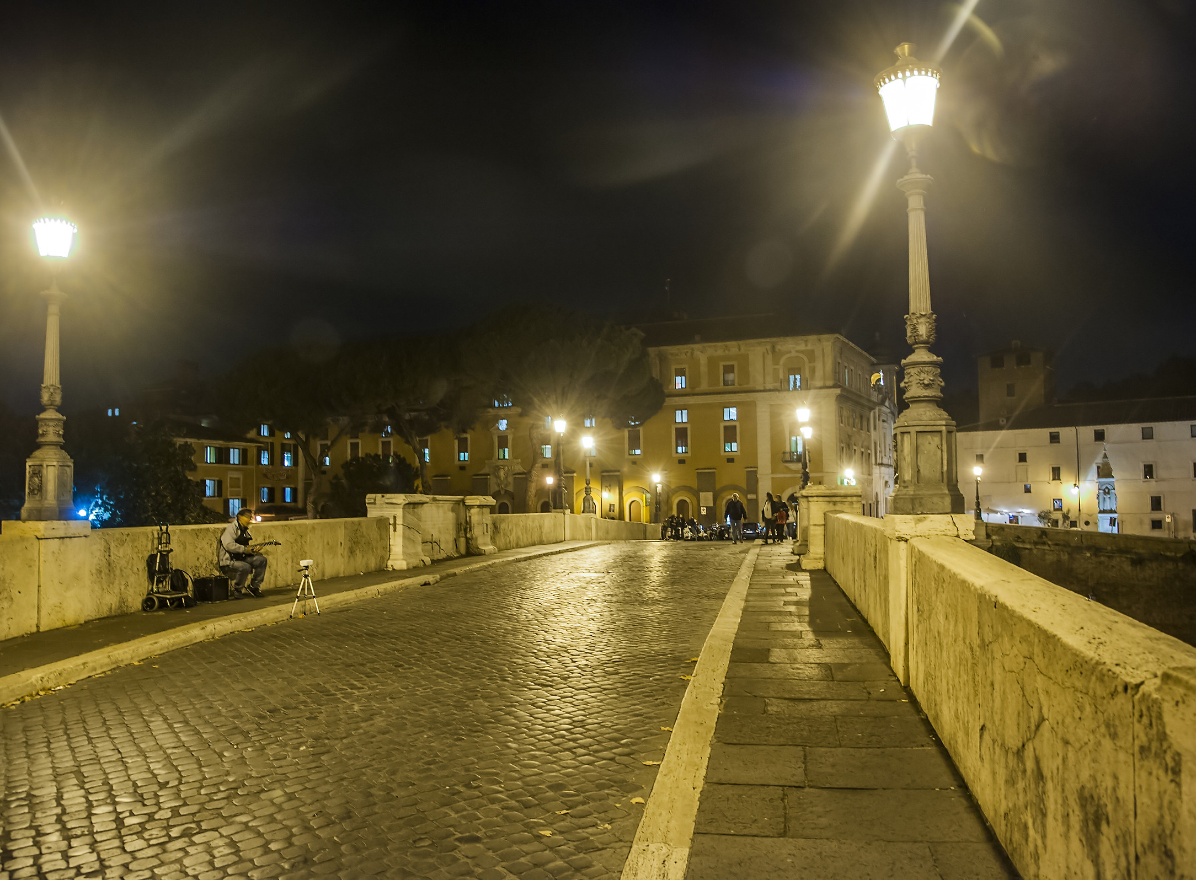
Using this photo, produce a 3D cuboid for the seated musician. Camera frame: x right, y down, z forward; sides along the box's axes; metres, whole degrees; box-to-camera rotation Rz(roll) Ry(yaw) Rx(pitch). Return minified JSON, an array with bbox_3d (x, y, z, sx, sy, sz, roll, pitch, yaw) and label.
[{"bbox_3d":[-4.801,1.535,11.950,0.720,1.200,0.580,1,-4,-20],"label":"seated musician"}]

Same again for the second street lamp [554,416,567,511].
[{"bbox_3d":[-1.378,0.873,32.711,0.530,3.500,0.530,-1,-4,0],"label":"second street lamp"}]

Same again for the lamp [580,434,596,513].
[{"bbox_3d":[-0.422,1.395,38.111,0.530,3.500,0.530,-1,-4,11],"label":"lamp"}]

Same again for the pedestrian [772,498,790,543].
[{"bbox_3d":[6.042,2.621,29.100,0.540,1.600,0.420,-1,-4,10],"label":"pedestrian"}]

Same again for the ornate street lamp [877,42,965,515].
[{"bbox_3d":[2.442,-1.262,6.731,0.530,3.650,0.530,-1,-4,11],"label":"ornate street lamp"}]

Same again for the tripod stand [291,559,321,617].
[{"bbox_3d":[-3.662,1.853,11.050,0.340,0.740,0.350,-4,-5,41],"label":"tripod stand"}]

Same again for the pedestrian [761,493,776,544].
[{"bbox_3d":[5.577,2.583,28.900,0.500,1.680,0.420,-1,-4,10],"label":"pedestrian"}]

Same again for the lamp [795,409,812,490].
[{"bbox_3d":[6.923,0.543,29.527,0.530,3.650,0.530,-1,-4,11],"label":"lamp"}]

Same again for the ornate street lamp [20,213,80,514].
[{"bbox_3d":[-5.895,-0.897,9.569,0.530,3.520,0.530,-1,-4,11],"label":"ornate street lamp"}]

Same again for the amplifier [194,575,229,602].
[{"bbox_3d":[-5.048,1.926,11.544,0.320,0.350,0.360,-1,-4,11],"label":"amplifier"}]

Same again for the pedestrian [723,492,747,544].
[{"bbox_3d":[4.540,2.594,29.100,0.720,1.680,0.450,-1,-4,10],"label":"pedestrian"}]

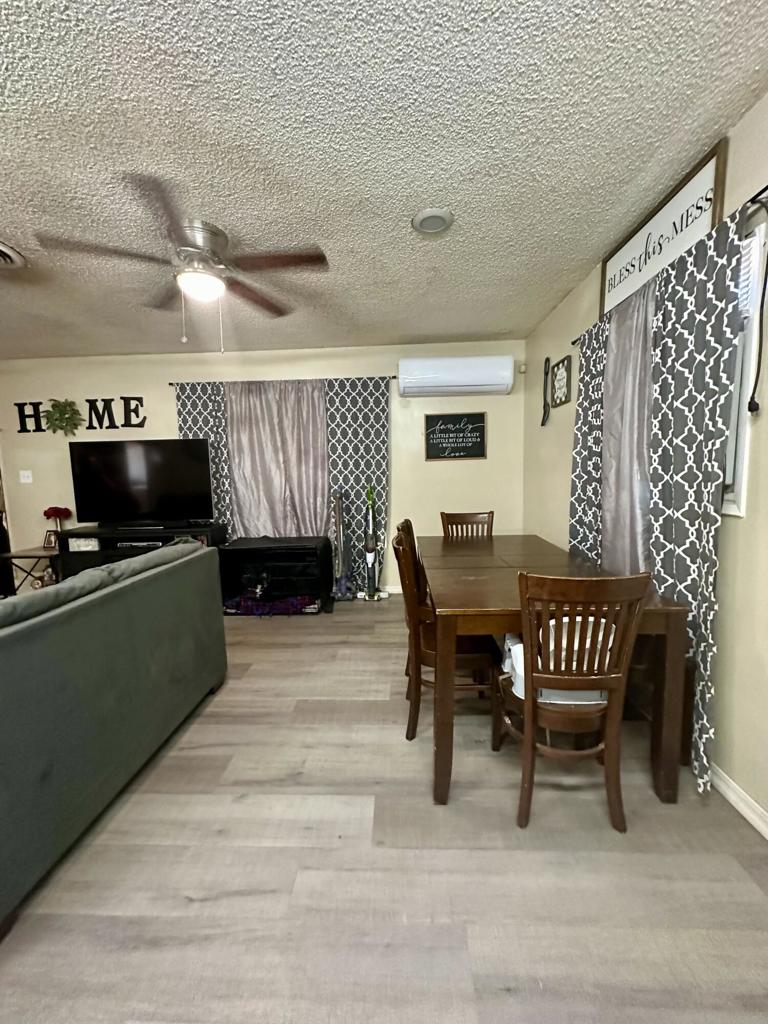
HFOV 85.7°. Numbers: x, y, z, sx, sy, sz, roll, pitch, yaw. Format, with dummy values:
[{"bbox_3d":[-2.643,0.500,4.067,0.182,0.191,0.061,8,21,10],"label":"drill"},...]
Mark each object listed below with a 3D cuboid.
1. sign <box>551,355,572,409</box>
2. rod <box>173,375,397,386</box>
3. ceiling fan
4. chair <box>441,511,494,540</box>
[{"bbox_3d":[1.323,-0.958,3.088,0.025,0.318,0.335,-1,6,2],"label":"sign"},{"bbox_3d":[-0.998,-1.276,4.026,2.240,0.032,0.050,-1,6,2],"label":"rod"},{"bbox_3d":[-0.928,-1.218,2.047,1.290,0.320,1.270,-1,6,2],"label":"ceiling fan"},{"bbox_3d":[0.622,0.486,2.908,0.440,0.935,0.520,-1,6,2],"label":"chair"}]

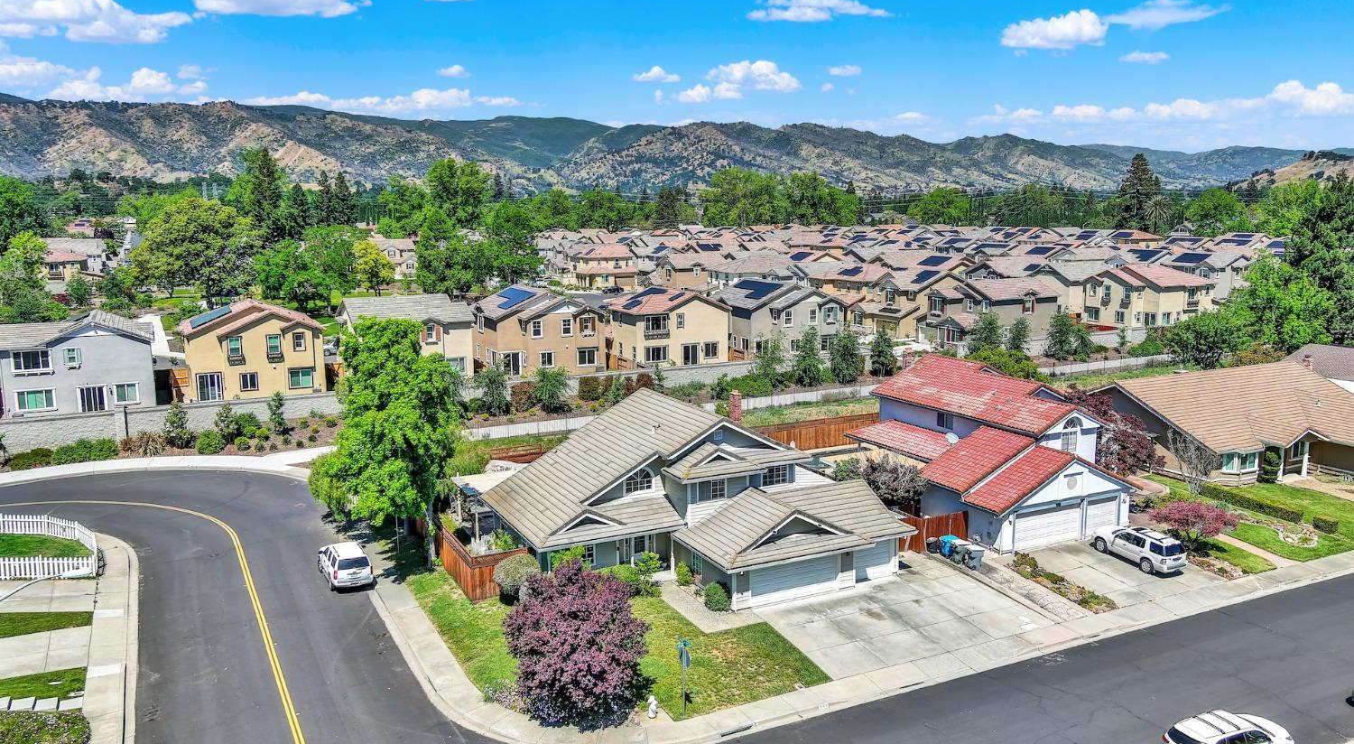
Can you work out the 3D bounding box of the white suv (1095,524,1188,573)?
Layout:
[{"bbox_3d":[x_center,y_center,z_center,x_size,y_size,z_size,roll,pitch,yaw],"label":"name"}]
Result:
[{"bbox_3d":[24.530,9.175,58.114,1.830,1.830,4.810,-6,11,-30],"label":"white suv"}]

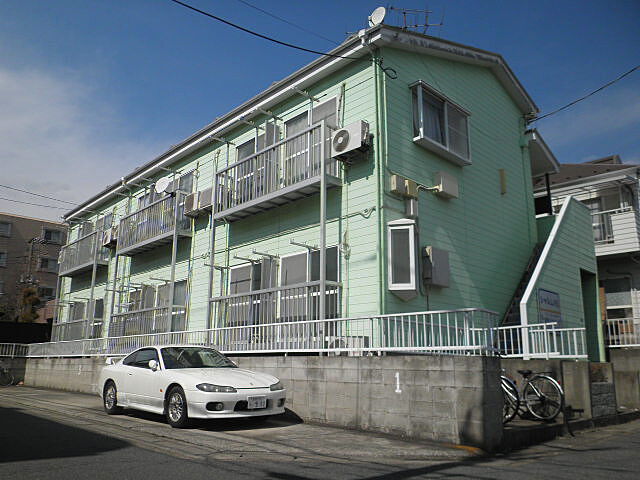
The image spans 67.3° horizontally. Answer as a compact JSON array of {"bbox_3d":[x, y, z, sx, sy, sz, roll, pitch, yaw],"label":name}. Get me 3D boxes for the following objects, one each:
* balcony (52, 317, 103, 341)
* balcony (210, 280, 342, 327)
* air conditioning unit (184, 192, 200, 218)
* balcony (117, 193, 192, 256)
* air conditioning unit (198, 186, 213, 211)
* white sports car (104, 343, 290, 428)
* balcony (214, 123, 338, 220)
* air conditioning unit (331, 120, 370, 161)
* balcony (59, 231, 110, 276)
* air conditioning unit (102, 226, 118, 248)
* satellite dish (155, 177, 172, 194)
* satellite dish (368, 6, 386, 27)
[{"bbox_3d":[-9.366,3.768,18.360,0.562,1.251,3.982,13,-19,-43],"label":"balcony"},{"bbox_3d":[-1.084,1.663,9.998,0.560,1.150,3.760,14,-19,-43],"label":"balcony"},{"bbox_3d":[-3.342,-0.954,13.027,0.280,0.530,0.740,14,-19,-43],"label":"air conditioning unit"},{"bbox_3d":[-5.237,-0.388,15.108,0.562,1.245,3.950,13,-19,-43],"label":"balcony"},{"bbox_3d":[-2.791,-1.068,12.487,0.280,0.530,0.740,14,-19,-43],"label":"air conditioning unit"},{"bbox_3d":[-2.450,2.552,8.787,1.700,1.285,4.445,13,-19,-42],"label":"white sports car"},{"bbox_3d":[-1.104,-1.392,11.082,0.562,1.245,3.931,13,-19,-43],"label":"balcony"},{"bbox_3d":[0.620,-1.953,9.508,0.280,0.545,0.753,13,-19,-43],"label":"air conditioning unit"},{"bbox_3d":[-9.396,0.623,19.159,0.562,1.245,4.045,13,-19,-43],"label":"balcony"},{"bbox_3d":[-7.284,-0.091,16.882,0.290,0.530,0.760,14,-19,-43],"label":"air conditioning unit"},{"bbox_3d":[-4.417,-1.533,13.524,0.460,0.470,0.250,-9,-16,31],"label":"satellite dish"},{"bbox_3d":[1.308,-5.080,10.936,0.240,0.430,0.410,11,-18,-37],"label":"satellite dish"}]

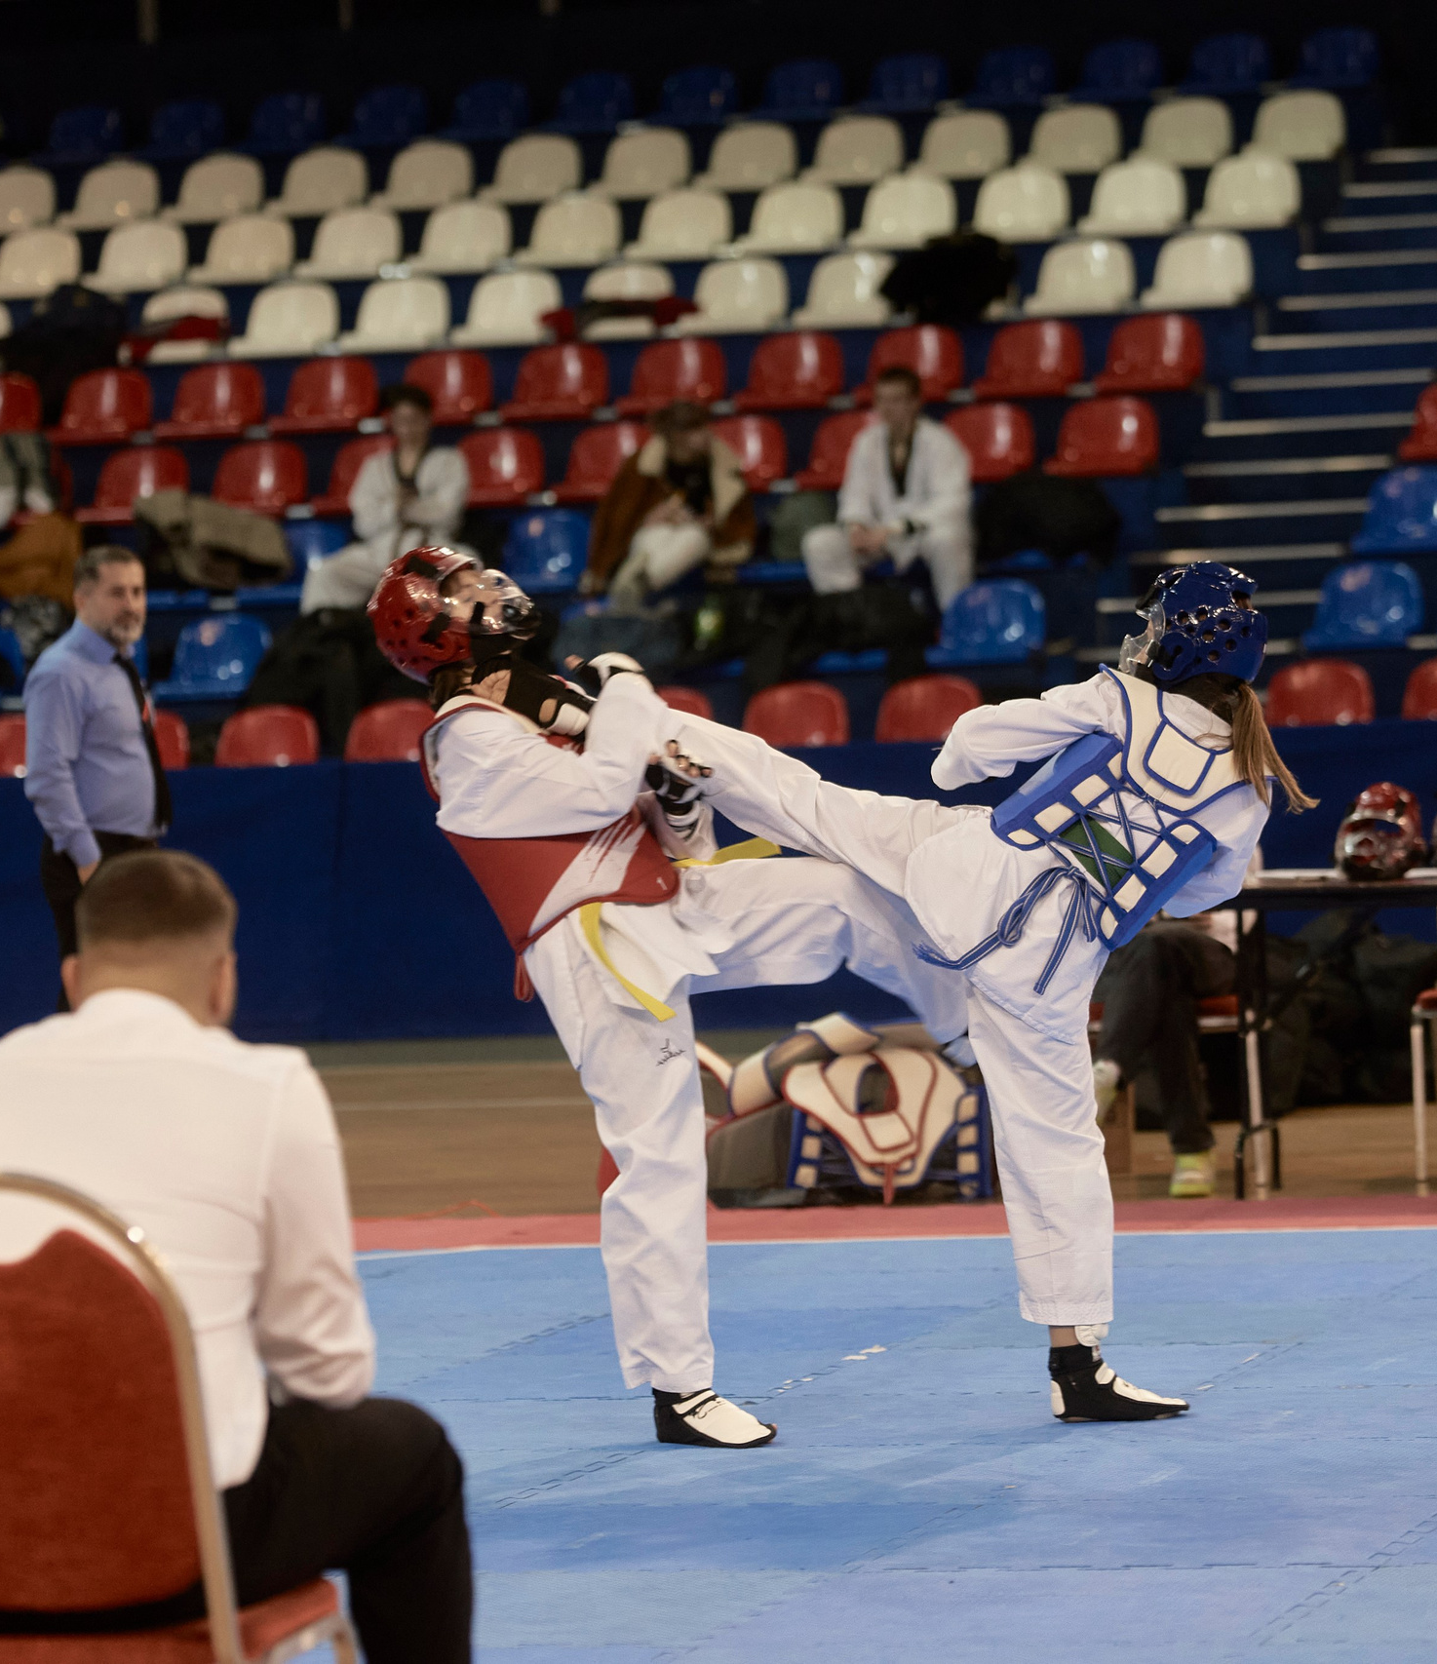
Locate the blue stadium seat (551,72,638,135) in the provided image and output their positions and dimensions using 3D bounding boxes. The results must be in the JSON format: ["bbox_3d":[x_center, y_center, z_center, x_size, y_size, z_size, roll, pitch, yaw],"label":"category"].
[{"bbox_3d":[-0.573,-3.118,35.786,0.365,0.295,0.350,-2,2,16],"label":"blue stadium seat"}]

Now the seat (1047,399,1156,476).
[{"bbox_3d":[1.412,-1.464,30.906,0.400,0.300,0.360,-2,2,18],"label":"seat"}]

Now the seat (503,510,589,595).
[{"bbox_3d":[-0.744,-1.099,32.685,0.390,0.320,0.372,-2,2,16],"label":"seat"}]

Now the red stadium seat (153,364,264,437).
[{"bbox_3d":[-2.112,-1.798,34.635,0.410,0.330,0.400,-2,2,16],"label":"red stadium seat"}]

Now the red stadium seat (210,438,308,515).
[{"bbox_3d":[-1.806,-1.346,31.936,0.400,0.300,0.360,-2,2,18],"label":"red stadium seat"}]

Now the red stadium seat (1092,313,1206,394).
[{"bbox_3d":[1.766,-1.958,34.076,0.390,0.320,0.372,-2,2,16],"label":"red stadium seat"}]

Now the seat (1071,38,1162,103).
[{"bbox_3d":[1.720,-3.279,36.011,0.400,0.300,0.360,-2,2,18],"label":"seat"}]

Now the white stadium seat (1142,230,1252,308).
[{"bbox_3d":[1.988,-2.329,34.459,0.410,0.330,0.400,-2,2,16],"label":"white stadium seat"}]

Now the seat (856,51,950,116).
[{"bbox_3d":[0.770,-3.162,35.197,0.390,0.290,0.380,-2,2,16],"label":"seat"}]

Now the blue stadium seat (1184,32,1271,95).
[{"bbox_3d":[2.118,-3.209,34.812,0.390,0.290,0.380,-2,2,16],"label":"blue stadium seat"}]

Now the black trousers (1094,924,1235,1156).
[{"bbox_3d":[1.024,0.469,19.550,0.390,0.580,0.580,-2,2,18],"label":"black trousers"}]

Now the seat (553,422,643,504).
[{"bbox_3d":[-0.401,-1.366,30.745,0.365,0.295,0.350,-2,2,16],"label":"seat"}]

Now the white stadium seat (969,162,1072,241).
[{"bbox_3d":[1.174,-2.476,33.088,0.390,0.290,0.380,-2,2,16],"label":"white stadium seat"}]

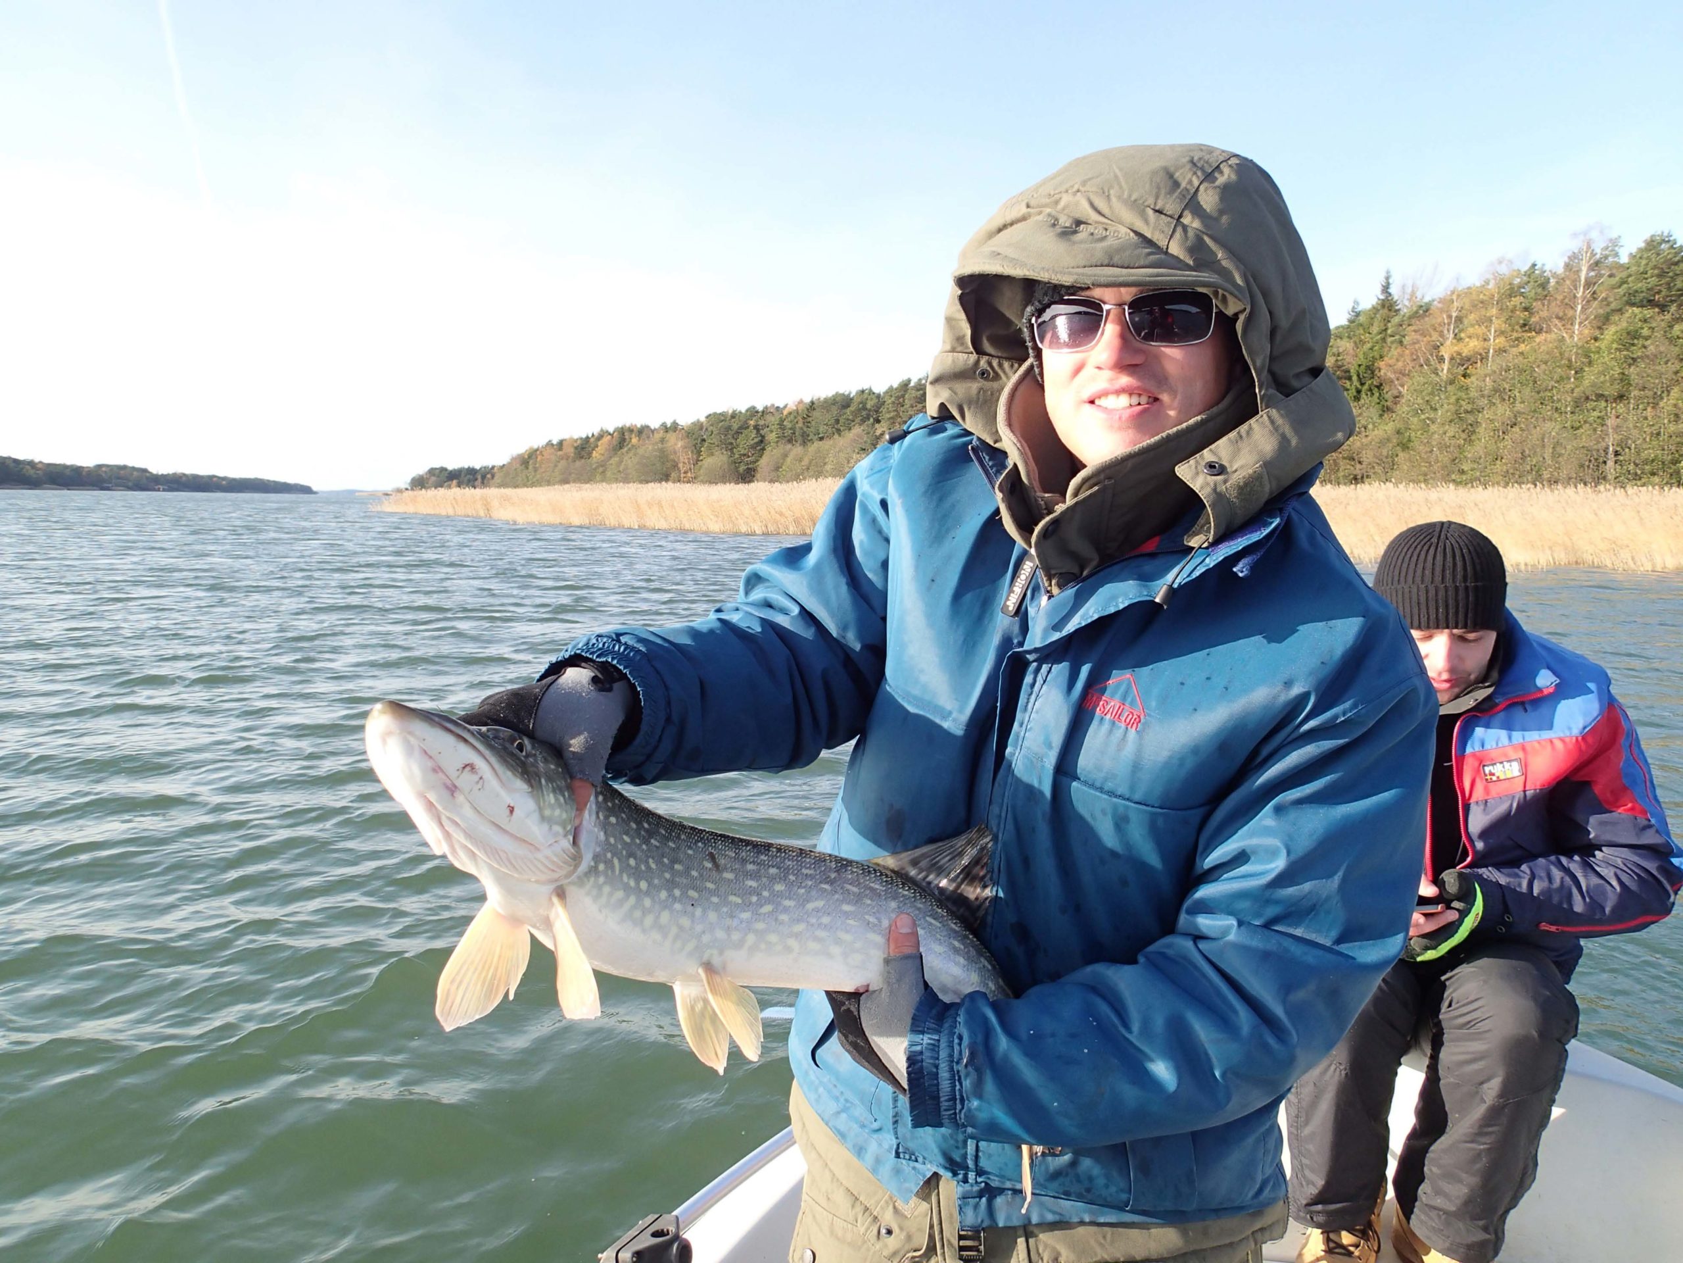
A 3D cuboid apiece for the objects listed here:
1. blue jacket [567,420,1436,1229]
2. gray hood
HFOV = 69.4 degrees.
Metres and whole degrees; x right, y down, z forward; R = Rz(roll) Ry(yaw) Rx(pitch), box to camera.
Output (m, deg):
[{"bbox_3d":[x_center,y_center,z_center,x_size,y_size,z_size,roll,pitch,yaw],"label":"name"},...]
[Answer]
[{"bbox_3d":[0.185,0.175,1.020,0.580,0.700,0.560,4,8,28],"label":"blue jacket"},{"bbox_3d":[0.257,-0.228,1.030,0.310,0.355,0.320,3,8,27],"label":"gray hood"}]

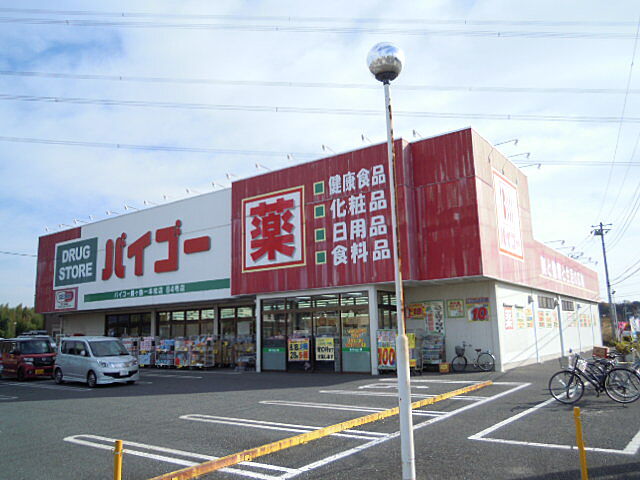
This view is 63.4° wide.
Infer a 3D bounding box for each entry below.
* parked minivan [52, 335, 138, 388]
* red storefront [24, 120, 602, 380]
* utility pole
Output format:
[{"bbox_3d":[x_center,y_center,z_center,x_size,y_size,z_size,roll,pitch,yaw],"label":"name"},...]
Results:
[{"bbox_3d":[-8.440,4.558,19.639,3.710,1.765,1.620,-9,-13,38],"label":"parked minivan"},{"bbox_3d":[1.363,4.062,39.267,31.520,9.150,30.100,-9,-12,35],"label":"red storefront"},{"bbox_3d":[25.474,3.762,45.696,1.700,10.800,0.500,-6,-11,26],"label":"utility pole"}]

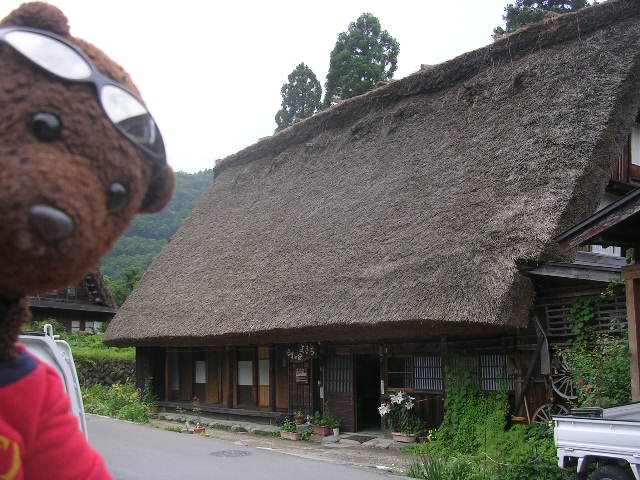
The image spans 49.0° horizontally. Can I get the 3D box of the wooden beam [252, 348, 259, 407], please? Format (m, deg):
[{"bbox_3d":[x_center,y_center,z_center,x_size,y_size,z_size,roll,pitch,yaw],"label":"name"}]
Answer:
[{"bbox_3d":[-1.878,4.125,21.120,0.130,1.708,0.130,7,-12,-38],"label":"wooden beam"}]

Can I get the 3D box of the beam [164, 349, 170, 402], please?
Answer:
[{"bbox_3d":[-5.142,4.577,23.730,0.150,1.820,0.150,8,-13,-39],"label":"beam"}]

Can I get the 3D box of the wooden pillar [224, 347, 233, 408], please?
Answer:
[{"bbox_3d":[-2.738,4.092,20.909,0.170,1.841,0.170,8,-13,-39],"label":"wooden pillar"}]

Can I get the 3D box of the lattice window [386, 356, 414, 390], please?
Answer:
[{"bbox_3d":[1.790,2.970,15.630,0.060,0.765,0.869,8,-13,-39],"label":"lattice window"}]

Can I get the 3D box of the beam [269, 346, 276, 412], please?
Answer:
[{"bbox_3d":[-1.292,3.801,19.212,0.155,1.774,0.155,8,-13,-39],"label":"beam"}]

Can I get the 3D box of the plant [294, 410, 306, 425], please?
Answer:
[{"bbox_3d":[-0.458,4.164,16.491,0.240,0.320,0.240,7,-12,-38],"label":"plant"}]

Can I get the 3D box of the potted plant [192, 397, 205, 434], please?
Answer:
[{"bbox_3d":[-3.084,4.448,17.838,0.280,0.930,0.280,-1,-10,0],"label":"potted plant"}]

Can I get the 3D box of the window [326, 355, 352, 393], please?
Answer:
[{"bbox_3d":[0.460,3.149,16.563,0.050,0.864,0.945,7,-12,-38],"label":"window"}]

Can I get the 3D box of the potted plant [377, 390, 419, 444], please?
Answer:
[{"bbox_3d":[1.637,3.628,14.526,0.500,1.050,0.750,7,-12,-38],"label":"potted plant"}]

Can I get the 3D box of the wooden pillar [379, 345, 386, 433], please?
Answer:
[{"bbox_3d":[1.381,3.260,15.424,0.140,1.884,0.140,7,-12,-38],"label":"wooden pillar"}]

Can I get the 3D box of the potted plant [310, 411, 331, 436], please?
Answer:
[{"bbox_3d":[-0.014,4.158,15.946,0.280,0.570,0.500,7,-12,-38],"label":"potted plant"}]

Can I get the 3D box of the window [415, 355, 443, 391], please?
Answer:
[{"bbox_3d":[2.322,2.846,15.008,0.060,0.745,0.787,8,-13,-39],"label":"window"}]

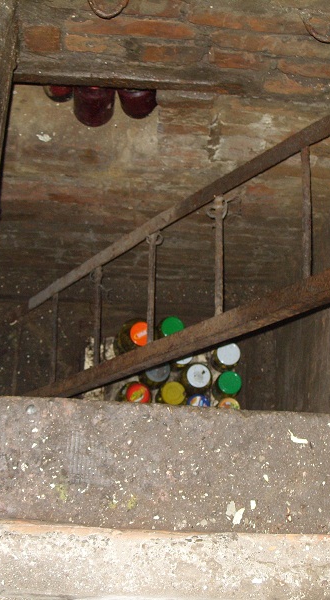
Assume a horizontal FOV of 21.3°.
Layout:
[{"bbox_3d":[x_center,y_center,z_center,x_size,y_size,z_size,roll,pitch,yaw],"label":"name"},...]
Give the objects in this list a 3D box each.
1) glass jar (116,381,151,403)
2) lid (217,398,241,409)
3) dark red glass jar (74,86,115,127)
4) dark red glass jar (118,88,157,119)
[{"bbox_3d":[-0.107,0.367,3.263,0.112,0.170,0.112,0,76,-2],"label":"glass jar"},{"bbox_3d":[0.235,0.399,3.186,0.085,0.014,0.085,0,76,-2],"label":"lid"},{"bbox_3d":[-0.173,-0.510,2.193,0.104,0.168,0.104,0,76,-2],"label":"dark red glass jar"},{"bbox_3d":[-0.063,-0.533,2.202,0.104,0.168,0.104,0,76,-2],"label":"dark red glass jar"}]

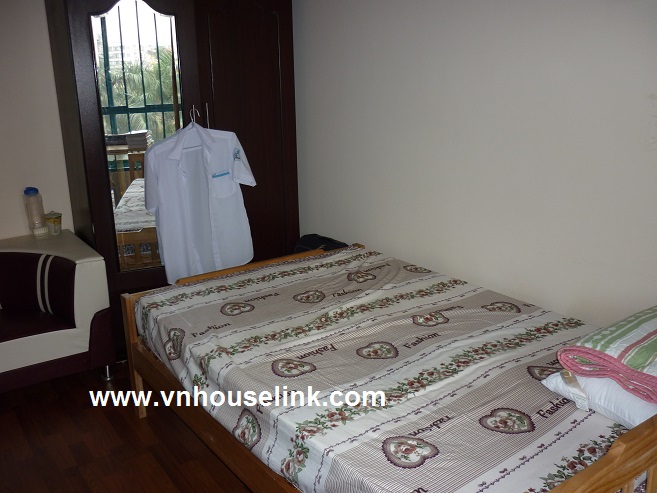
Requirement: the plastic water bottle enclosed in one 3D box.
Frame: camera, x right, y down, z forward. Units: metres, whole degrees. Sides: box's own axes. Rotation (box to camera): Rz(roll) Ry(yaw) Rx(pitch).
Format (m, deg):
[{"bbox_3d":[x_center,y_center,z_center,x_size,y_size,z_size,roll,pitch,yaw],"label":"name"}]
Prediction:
[{"bbox_3d":[-1.547,-0.177,3.320,0.087,0.257,0.087,-13,19,-33],"label":"plastic water bottle"}]

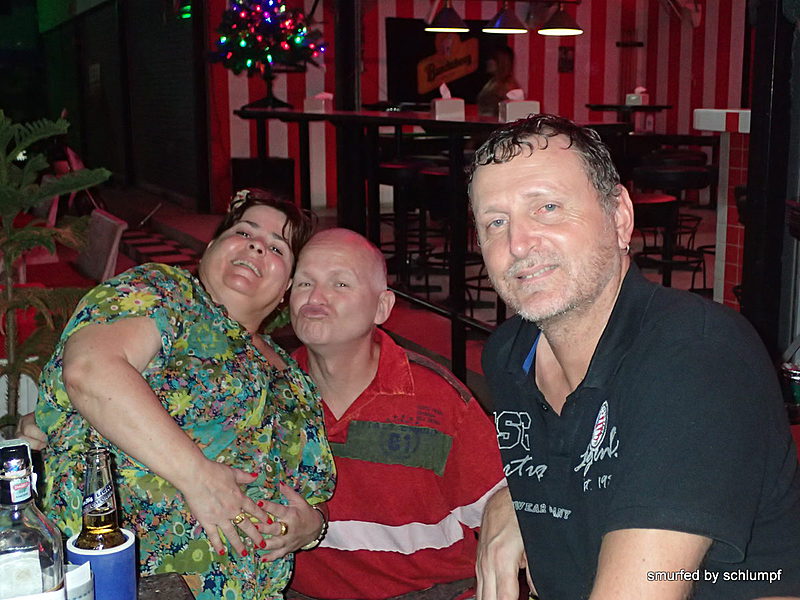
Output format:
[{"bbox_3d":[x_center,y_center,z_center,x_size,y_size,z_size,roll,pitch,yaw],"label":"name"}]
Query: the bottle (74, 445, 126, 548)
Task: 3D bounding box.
[{"bbox_3d":[-0.329,0.277,1.193,0.061,0.230,0.061,-1,11,0],"label":"bottle"}]

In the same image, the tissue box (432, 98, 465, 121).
[{"bbox_3d":[0.197,-0.774,4.330,0.117,0.085,0.115,-2,11,-5],"label":"tissue box"}]

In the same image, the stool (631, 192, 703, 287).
[{"bbox_3d":[1.021,-0.088,4.589,0.420,0.780,0.420,-1,11,0],"label":"stool"}]

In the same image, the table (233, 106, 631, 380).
[{"bbox_3d":[-0.111,-0.438,5.638,0.450,1.083,3.848,-6,12,-23],"label":"table"}]

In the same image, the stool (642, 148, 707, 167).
[{"bbox_3d":[1.678,-0.494,6.557,0.420,0.780,0.420,-1,11,0],"label":"stool"}]

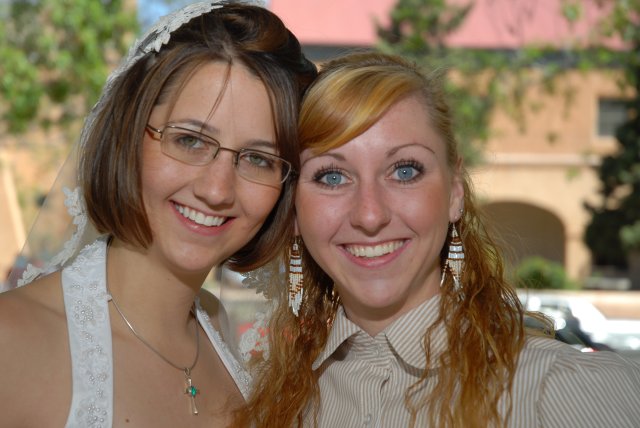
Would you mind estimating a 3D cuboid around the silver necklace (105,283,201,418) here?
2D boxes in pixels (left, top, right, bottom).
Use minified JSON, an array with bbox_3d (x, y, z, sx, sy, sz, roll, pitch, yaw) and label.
[{"bbox_3d":[-0.154,0.109,1.325,0.120,0.130,0.120,2,-3,-34],"label":"silver necklace"}]

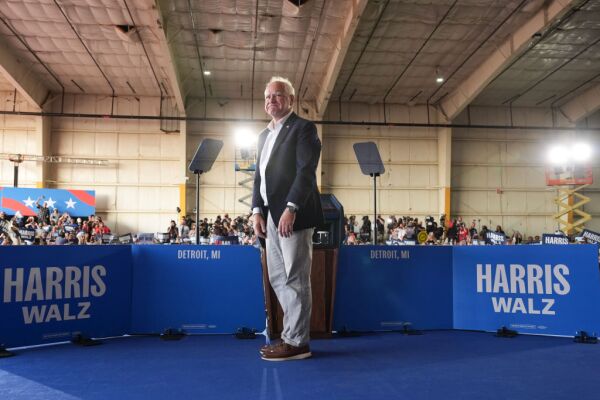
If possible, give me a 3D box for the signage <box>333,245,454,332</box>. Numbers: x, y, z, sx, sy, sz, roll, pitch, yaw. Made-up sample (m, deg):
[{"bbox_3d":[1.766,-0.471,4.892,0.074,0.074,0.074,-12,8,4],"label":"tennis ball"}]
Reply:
[{"bbox_3d":[0.733,0.707,4.561,1.030,0.688,0.050,1,-4,-7],"label":"signage"}]

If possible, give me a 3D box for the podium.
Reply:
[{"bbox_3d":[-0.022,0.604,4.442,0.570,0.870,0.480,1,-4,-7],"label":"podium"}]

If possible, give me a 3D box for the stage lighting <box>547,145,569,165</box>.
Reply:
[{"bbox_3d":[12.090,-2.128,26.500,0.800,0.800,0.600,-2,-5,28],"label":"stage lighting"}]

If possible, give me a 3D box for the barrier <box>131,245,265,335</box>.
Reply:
[{"bbox_3d":[-0.771,0.691,4.388,1.010,0.684,0.050,1,-4,-7],"label":"barrier"}]

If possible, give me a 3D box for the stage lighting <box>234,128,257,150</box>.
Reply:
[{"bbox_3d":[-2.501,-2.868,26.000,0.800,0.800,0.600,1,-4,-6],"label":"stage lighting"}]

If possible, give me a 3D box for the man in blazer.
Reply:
[{"bbox_3d":[-0.082,0.089,3.618,0.360,1.770,0.520,3,-5,-34],"label":"man in blazer"}]

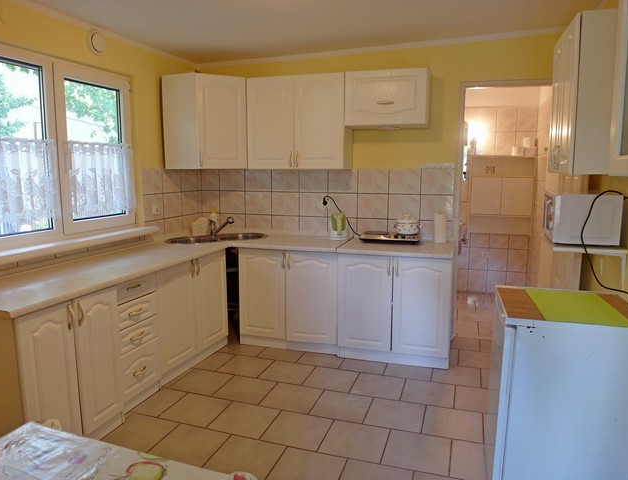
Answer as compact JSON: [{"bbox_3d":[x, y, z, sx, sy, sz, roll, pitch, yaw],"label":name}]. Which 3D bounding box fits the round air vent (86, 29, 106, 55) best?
[{"bbox_3d":[-1.423,-1.304,2.928,0.035,0.160,0.160,3,9,17],"label":"round air vent"}]

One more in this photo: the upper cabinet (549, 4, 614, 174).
[{"bbox_3d":[1.522,-0.745,2.389,0.322,0.763,0.626,3,9,17],"label":"upper cabinet"}]

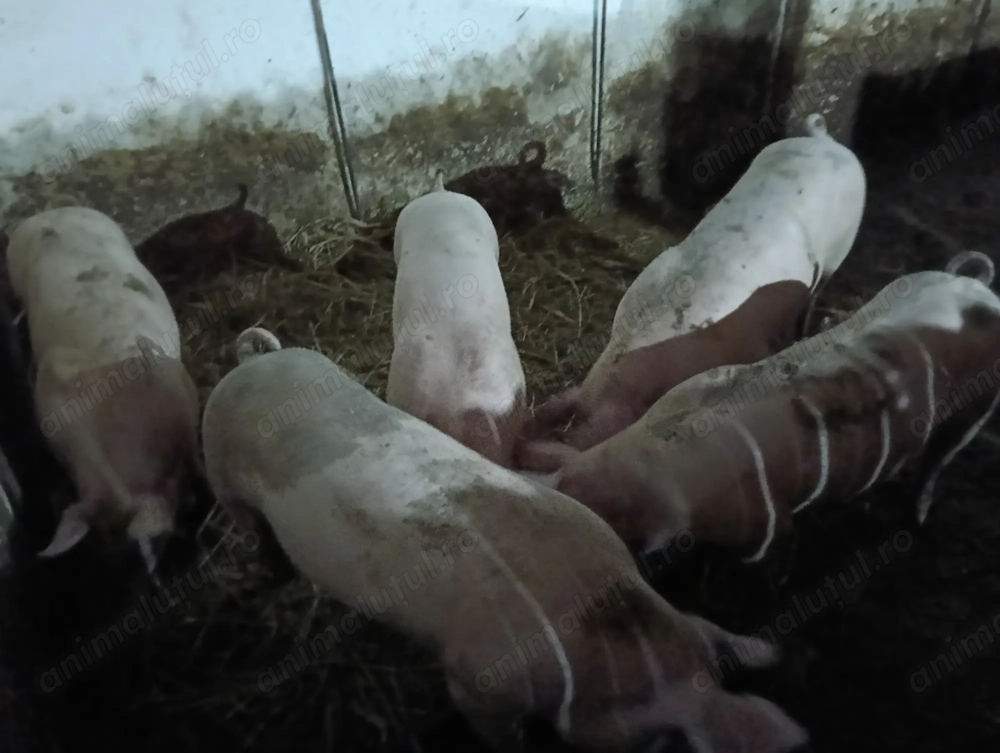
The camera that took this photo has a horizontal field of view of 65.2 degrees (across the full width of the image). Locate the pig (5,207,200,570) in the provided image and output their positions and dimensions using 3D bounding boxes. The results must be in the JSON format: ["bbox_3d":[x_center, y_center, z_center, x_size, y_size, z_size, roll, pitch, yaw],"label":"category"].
[{"bbox_3d":[-0.891,0.042,1.877,0.294,0.570,1.102,-21,45,-17],"label":"pig"}]

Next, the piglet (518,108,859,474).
[{"bbox_3d":[0.536,-0.142,1.953,0.294,0.570,1.130,26,50,30],"label":"piglet"}]

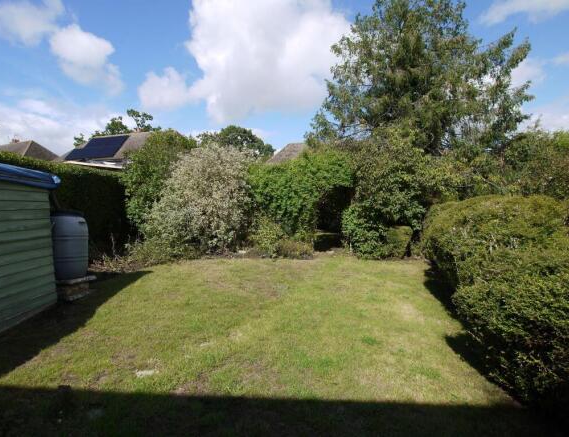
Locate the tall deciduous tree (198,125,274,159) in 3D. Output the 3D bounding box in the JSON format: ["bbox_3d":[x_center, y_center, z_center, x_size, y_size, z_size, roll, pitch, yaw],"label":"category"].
[{"bbox_3d":[-6.053,-6.058,37.733,9.500,11.120,9.000,0,3,0],"label":"tall deciduous tree"}]

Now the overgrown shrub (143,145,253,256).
[{"bbox_3d":[-2.553,-0.589,9.082,3.100,3.220,2.500,0,3,0],"label":"overgrown shrub"}]

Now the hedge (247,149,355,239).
[{"bbox_3d":[0.496,-0.587,9.482,3.200,3.170,1.800,0,3,0],"label":"hedge"}]

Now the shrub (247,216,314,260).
[{"bbox_3d":[-0.085,0.494,8.638,1.700,1.100,1.100,0,3,0],"label":"shrub"}]

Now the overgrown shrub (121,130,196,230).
[{"bbox_3d":[-3.937,-0.946,9.964,2.700,3.840,2.400,0,3,0],"label":"overgrown shrub"}]

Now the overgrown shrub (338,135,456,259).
[{"bbox_3d":[3.376,-0.794,9.071,3.400,3.630,2.400,0,3,0],"label":"overgrown shrub"}]

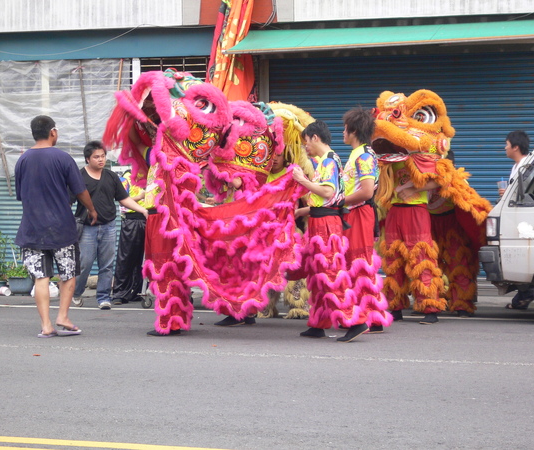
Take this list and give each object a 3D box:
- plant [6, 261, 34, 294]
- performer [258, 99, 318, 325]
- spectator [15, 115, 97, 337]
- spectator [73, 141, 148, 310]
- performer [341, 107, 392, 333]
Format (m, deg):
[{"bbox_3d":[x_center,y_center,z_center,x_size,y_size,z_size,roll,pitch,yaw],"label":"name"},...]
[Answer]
[{"bbox_3d":[-2.760,0.591,16.300,0.310,0.375,0.300,0,1,0],"label":"plant"},{"bbox_3d":[0.173,-0.126,12.900,0.700,1.918,0.650,0,1,-12],"label":"performer"},{"bbox_3d":[-1.648,0.004,11.400,0.580,1.723,0.420,1,1,36],"label":"spectator"},{"bbox_3d":[-1.537,-0.002,14.300,0.680,1.655,0.420,0,1,-9],"label":"spectator"},{"bbox_3d":[0.785,-0.036,11.600,0.500,1.770,0.580,0,1,21],"label":"performer"}]

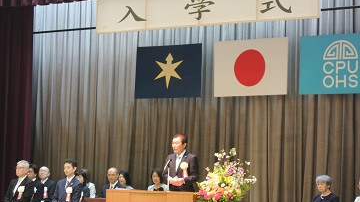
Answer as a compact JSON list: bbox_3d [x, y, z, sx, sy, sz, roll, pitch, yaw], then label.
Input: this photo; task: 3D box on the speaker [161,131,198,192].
[{"bbox_3d":[-0.018,1.256,13.122,0.500,1.700,0.360,-1,-4,32],"label":"speaker"}]

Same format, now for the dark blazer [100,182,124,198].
[{"bbox_3d":[-1.048,1.559,15.927,0.500,0.620,0.380,-1,-4,27],"label":"dark blazer"}]

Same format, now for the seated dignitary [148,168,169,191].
[{"bbox_3d":[-0.444,1.646,16.080,0.440,1.220,0.760,-1,-4,24],"label":"seated dignitary"}]

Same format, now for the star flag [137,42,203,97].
[{"bbox_3d":[-0.189,-0.482,17.328,1.327,0.886,0.030,-1,-4,34],"label":"star flag"}]

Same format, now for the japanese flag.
[{"bbox_3d":[1.117,-0.522,16.455,1.327,0.886,0.030,-1,-4,34],"label":"japanese flag"}]

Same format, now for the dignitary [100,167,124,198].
[{"bbox_3d":[-1.117,1.642,15.783,0.500,1.260,0.780,-1,-4,27],"label":"dignitary"}]

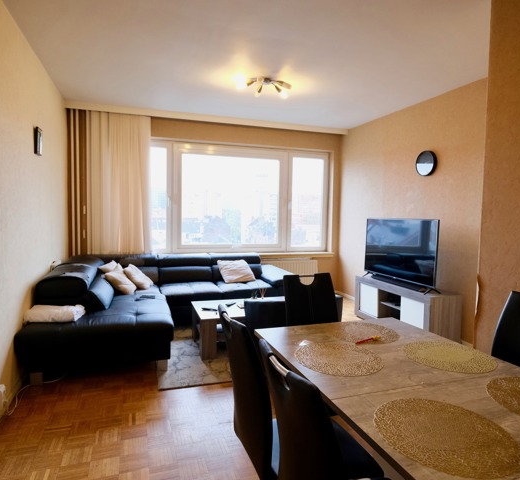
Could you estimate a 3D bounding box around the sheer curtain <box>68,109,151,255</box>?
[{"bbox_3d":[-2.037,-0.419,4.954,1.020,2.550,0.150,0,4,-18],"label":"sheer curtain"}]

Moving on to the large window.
[{"bbox_3d":[-0.327,-0.632,5.766,3.230,1.740,0.150,0,4,-18],"label":"large window"}]

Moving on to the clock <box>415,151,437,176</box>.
[{"bbox_3d":[2.040,-0.936,4.436,0.050,0.310,0.310,0,4,-18],"label":"clock"}]

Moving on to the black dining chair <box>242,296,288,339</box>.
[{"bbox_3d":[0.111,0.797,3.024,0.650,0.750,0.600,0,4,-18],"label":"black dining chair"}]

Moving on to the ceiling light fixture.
[{"bbox_3d":[0.066,-1.628,3.785,0.470,0.140,0.470,1,3,0],"label":"ceiling light fixture"}]

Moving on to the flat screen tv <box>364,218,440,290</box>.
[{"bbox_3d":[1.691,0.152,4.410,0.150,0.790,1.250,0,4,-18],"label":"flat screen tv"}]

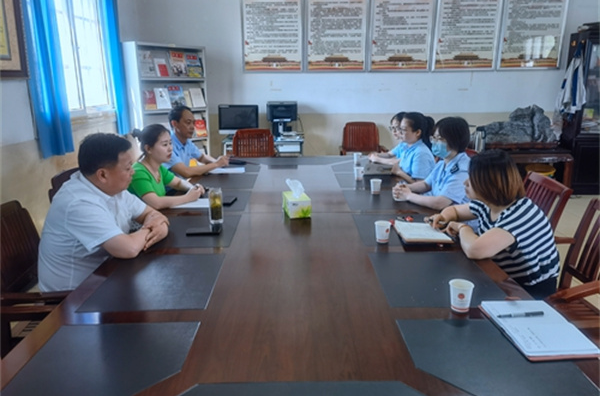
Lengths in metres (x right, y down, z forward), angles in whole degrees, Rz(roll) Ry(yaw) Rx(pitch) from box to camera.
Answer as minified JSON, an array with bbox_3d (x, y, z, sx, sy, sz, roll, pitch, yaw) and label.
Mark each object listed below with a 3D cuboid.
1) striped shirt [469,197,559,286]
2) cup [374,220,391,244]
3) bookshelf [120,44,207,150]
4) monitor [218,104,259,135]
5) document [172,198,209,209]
[{"bbox_3d":[0.950,0.177,2.132,0.370,0.450,0.420,2,15,7],"label":"striped shirt"},{"bbox_3d":[0.379,0.160,2.115,0.075,0.086,0.075,0,14,0],"label":"cup"},{"bbox_3d":[-1.545,-0.860,5.582,0.300,1.800,0.920,12,19,38],"label":"bookshelf"},{"bbox_3d":[-0.735,-0.933,5.625,0.480,0.380,0.160,-1,15,-3],"label":"monitor"},{"bbox_3d":[-0.629,0.029,2.821,0.280,0.010,0.220,0,14,0],"label":"document"}]

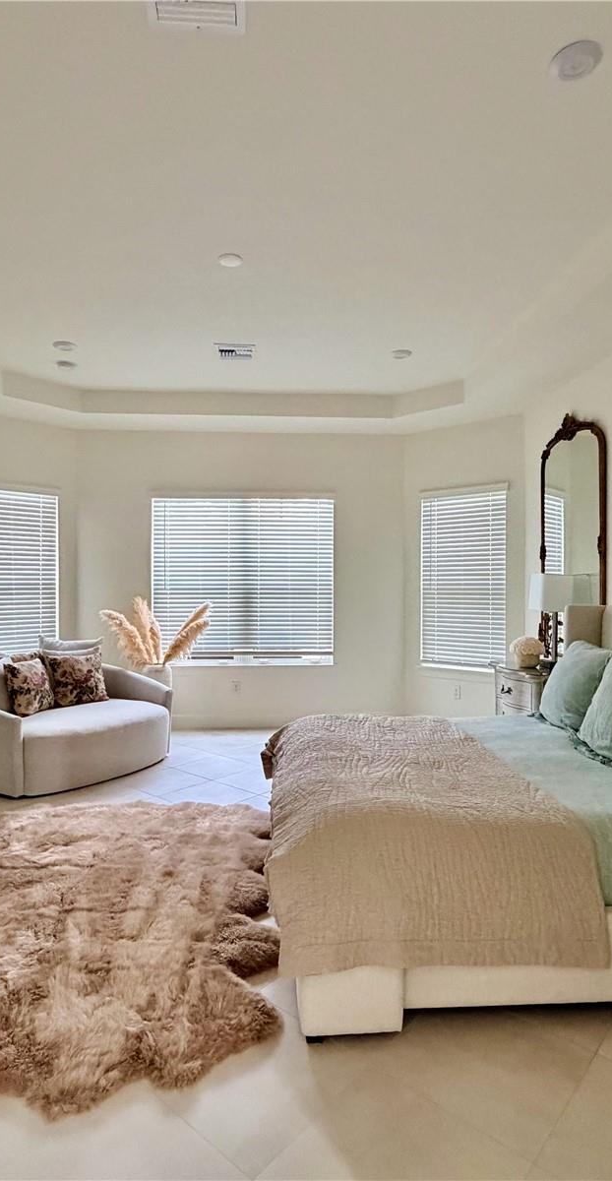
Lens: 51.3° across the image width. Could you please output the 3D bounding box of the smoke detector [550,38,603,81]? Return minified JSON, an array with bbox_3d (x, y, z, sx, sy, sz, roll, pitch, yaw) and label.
[{"bbox_3d":[0.857,-1.672,2.025,0.155,0.030,0.155,0,1,-3],"label":"smoke detector"}]

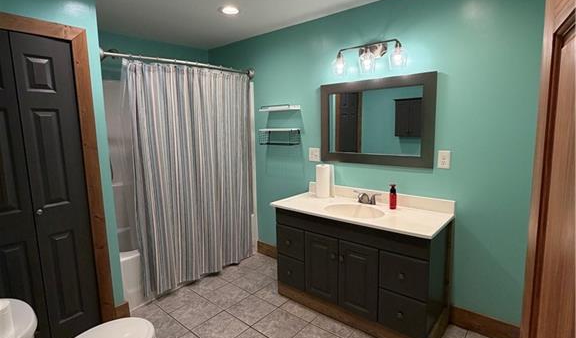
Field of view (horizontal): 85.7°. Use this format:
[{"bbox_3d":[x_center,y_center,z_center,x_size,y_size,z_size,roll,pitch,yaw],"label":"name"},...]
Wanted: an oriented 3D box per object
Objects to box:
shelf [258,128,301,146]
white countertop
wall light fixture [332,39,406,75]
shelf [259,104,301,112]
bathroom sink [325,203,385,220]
[{"bbox_3d":[-0.082,-0.312,3.037,0.391,0.160,0.152,6,11,40],"label":"shelf"},{"bbox_3d":[0.519,0.267,2.366,1.247,0.114,0.532,6,11,40],"label":"white countertop"},{"bbox_3d":[0.613,-0.828,2.348,0.586,0.223,0.171,6,11,40],"label":"wall light fixture"},{"bbox_3d":[-0.083,-0.579,2.995,0.389,0.050,0.152,6,11,40],"label":"shelf"},{"bbox_3d":[0.492,0.376,2.315,0.457,0.136,0.352,6,11,40],"label":"bathroom sink"}]

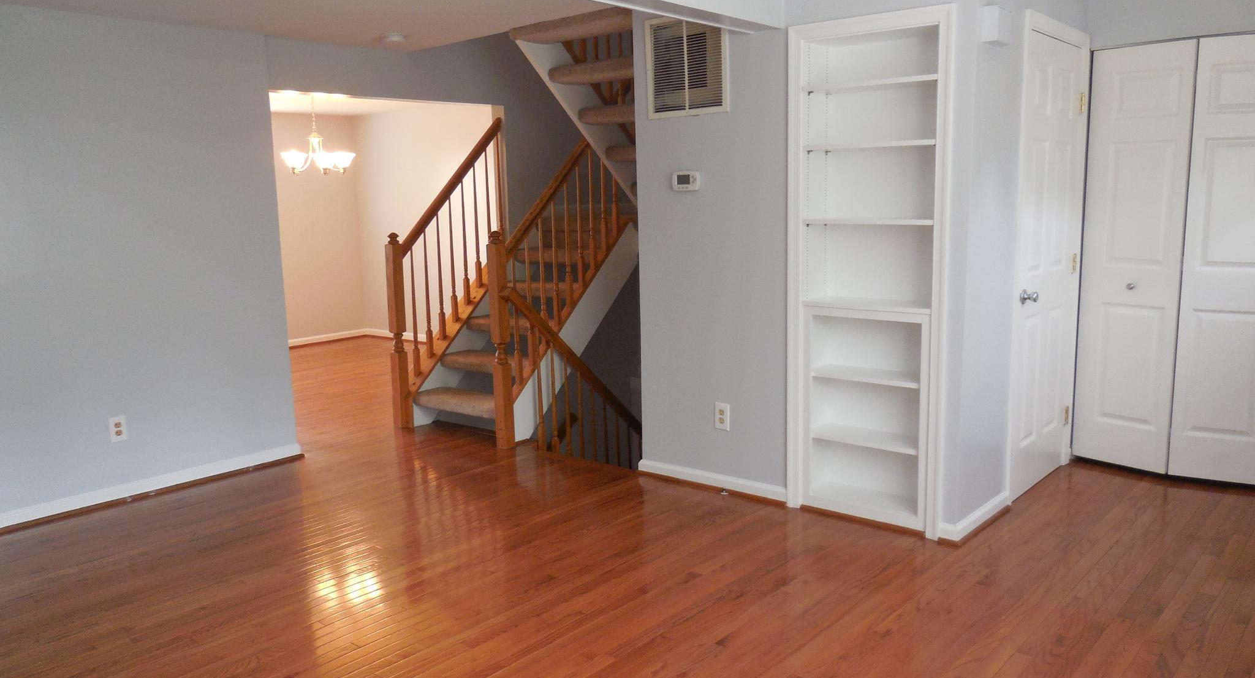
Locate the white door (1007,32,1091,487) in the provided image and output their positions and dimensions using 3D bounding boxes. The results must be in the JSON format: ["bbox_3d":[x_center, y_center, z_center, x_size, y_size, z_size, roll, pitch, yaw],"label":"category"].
[{"bbox_3d":[1.934,-0.328,4.171,0.048,2.054,0.775,6,11,41],"label":"white door"}]

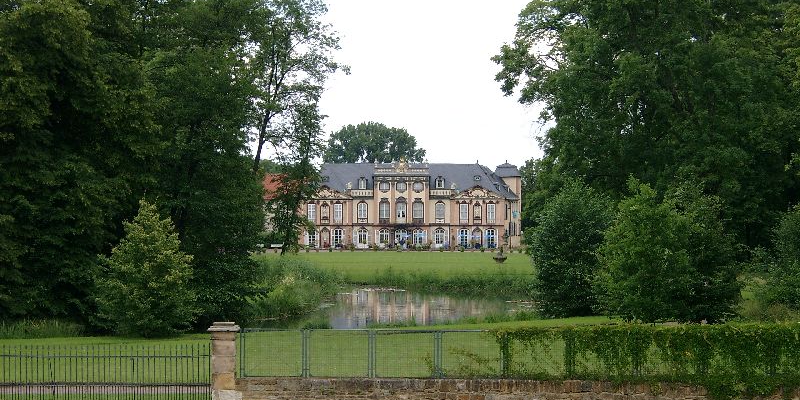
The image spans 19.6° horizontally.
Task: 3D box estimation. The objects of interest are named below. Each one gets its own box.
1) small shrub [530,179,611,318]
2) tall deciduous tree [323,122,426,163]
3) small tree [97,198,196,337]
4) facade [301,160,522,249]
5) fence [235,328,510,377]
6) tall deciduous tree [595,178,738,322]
[{"bbox_3d":[8.509,2.413,115.000,4.031,6.966,3.900,0,-1,0],"label":"small shrub"},{"bbox_3d":[-4.744,-2.884,430.000,19.350,23.071,18.000,0,-1,0],"label":"tall deciduous tree"},{"bbox_3d":[-10.503,2.775,95.000,4.111,5.673,4.100,0,-1,0],"label":"small tree"},{"bbox_3d":[1.708,0.732,376.000,35.000,14.700,20.000,0,-1,5],"label":"facade"},{"bbox_3d":[-0.666,3.592,54.000,6.215,1.157,0.100,0,-1,4],"label":"fence"},{"bbox_3d":[12.684,2.404,110.000,6.854,6.854,6.200,0,-1,0],"label":"tall deciduous tree"}]

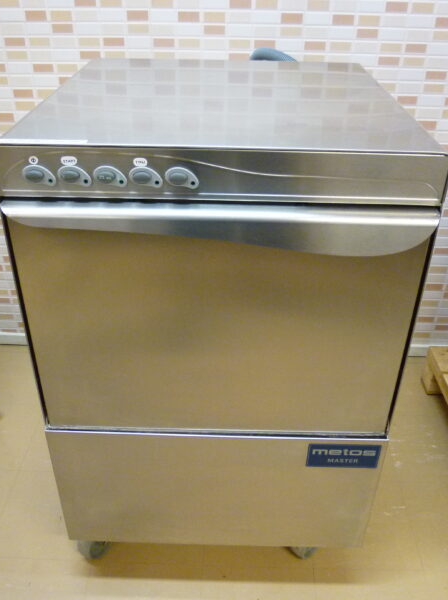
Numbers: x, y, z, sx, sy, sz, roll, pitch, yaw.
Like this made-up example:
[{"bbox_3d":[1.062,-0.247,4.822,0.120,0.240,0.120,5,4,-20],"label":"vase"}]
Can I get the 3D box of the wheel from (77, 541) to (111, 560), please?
[{"bbox_3d":[-0.280,0.531,1.244,0.042,0.100,0.095,24,39,32],"label":"wheel"}]

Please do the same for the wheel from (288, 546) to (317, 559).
[{"bbox_3d":[0.166,0.532,1.255,0.042,0.100,0.095,-20,38,-30],"label":"wheel"}]

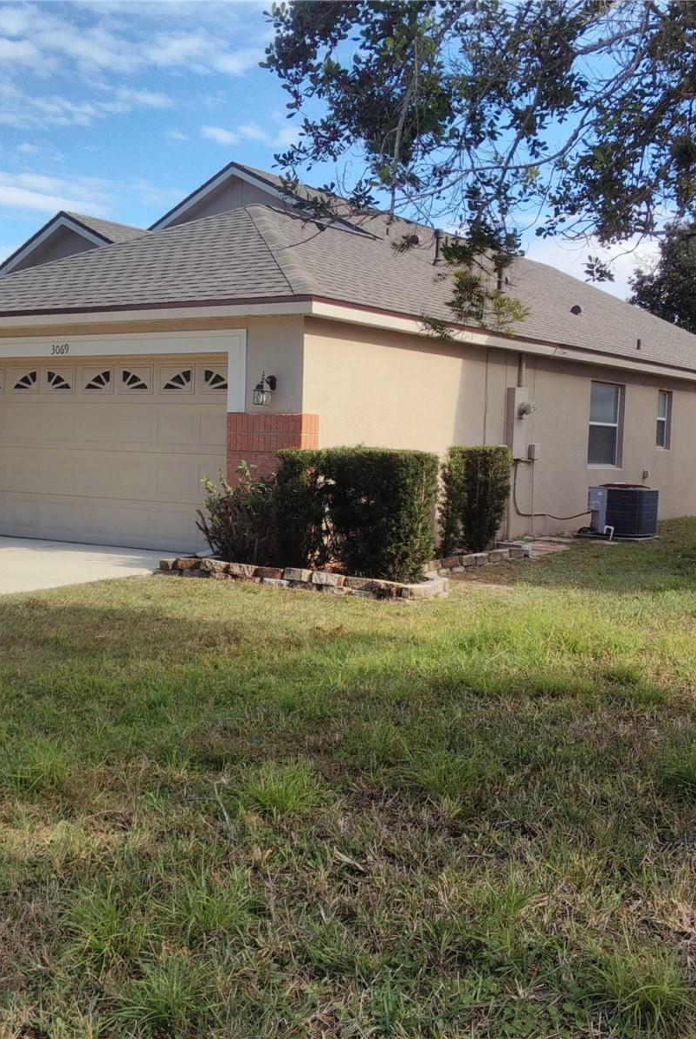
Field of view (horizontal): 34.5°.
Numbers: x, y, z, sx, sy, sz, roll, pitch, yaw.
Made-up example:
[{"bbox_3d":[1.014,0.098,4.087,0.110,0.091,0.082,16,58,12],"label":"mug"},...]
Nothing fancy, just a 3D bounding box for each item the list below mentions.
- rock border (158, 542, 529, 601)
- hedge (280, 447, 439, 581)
[{"bbox_3d":[0.544,0.428,11.704,2.900,0.220,4.300,4,5,34],"label":"rock border"},{"bbox_3d":[0.107,-0.086,10.142,1.380,1.180,0.580,4,5,34],"label":"hedge"}]

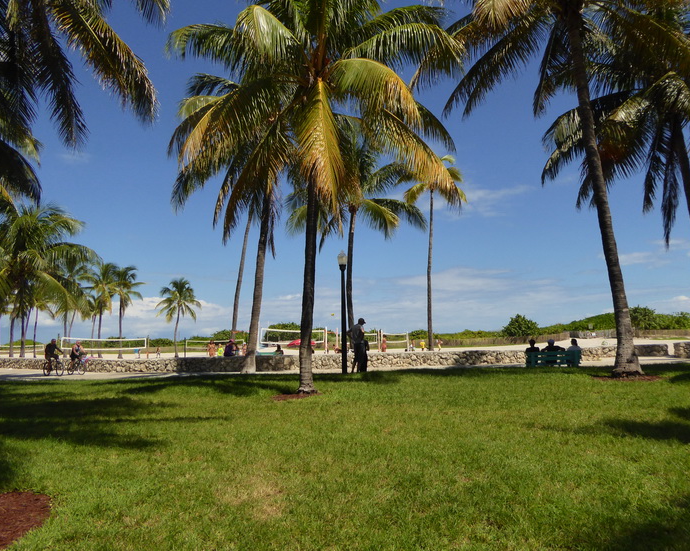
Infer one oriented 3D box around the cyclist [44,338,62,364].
[{"bbox_3d":[-13.775,3.740,24.100,0.850,1.420,0.550,-5,-9,31],"label":"cyclist"}]

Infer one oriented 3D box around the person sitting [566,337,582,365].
[{"bbox_3d":[7.960,2.858,17.701,0.520,1.270,0.750,-1,-7,0],"label":"person sitting"}]

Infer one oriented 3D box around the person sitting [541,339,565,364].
[{"bbox_3d":[7.158,2.849,17.601,0.800,1.270,0.750,-1,-7,0],"label":"person sitting"}]

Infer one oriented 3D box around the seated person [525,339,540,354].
[{"bbox_3d":[6.471,2.852,17.601,0.500,1.270,0.750,-1,-7,0],"label":"seated person"}]

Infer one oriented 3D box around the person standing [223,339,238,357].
[{"bbox_3d":[-5.343,3.669,24.466,0.550,1.200,0.750,-6,-9,38],"label":"person standing"}]

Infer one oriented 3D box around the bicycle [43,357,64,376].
[{"bbox_3d":[-14.426,4.464,25.265,1.720,1.060,0.600,-5,-8,29],"label":"bicycle"}]

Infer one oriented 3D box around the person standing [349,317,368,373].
[{"bbox_3d":[0.438,2.313,16.713,0.580,1.780,0.420,-6,-9,37],"label":"person standing"}]

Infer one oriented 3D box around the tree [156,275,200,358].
[{"bbox_3d":[-22.636,5.855,69.654,6.200,10.710,6.200,-1,-7,0],"label":"tree"}]

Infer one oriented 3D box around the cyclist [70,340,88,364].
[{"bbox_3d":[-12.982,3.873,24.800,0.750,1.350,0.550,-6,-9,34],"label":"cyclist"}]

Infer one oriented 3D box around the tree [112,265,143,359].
[{"bbox_3d":[-29.296,4.953,67.744,6.000,12.170,6.000,-1,-7,0],"label":"tree"}]

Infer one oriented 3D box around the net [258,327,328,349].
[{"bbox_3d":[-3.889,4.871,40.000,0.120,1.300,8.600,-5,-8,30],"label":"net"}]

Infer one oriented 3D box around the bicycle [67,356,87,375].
[{"bbox_3d":[-13.045,4.335,24.800,1.750,1.080,0.600,-6,-9,33],"label":"bicycle"}]

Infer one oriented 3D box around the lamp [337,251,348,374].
[{"bbox_3d":[-0.043,1.263,17.261,0.340,4.120,0.340,-1,-7,0],"label":"lamp"}]

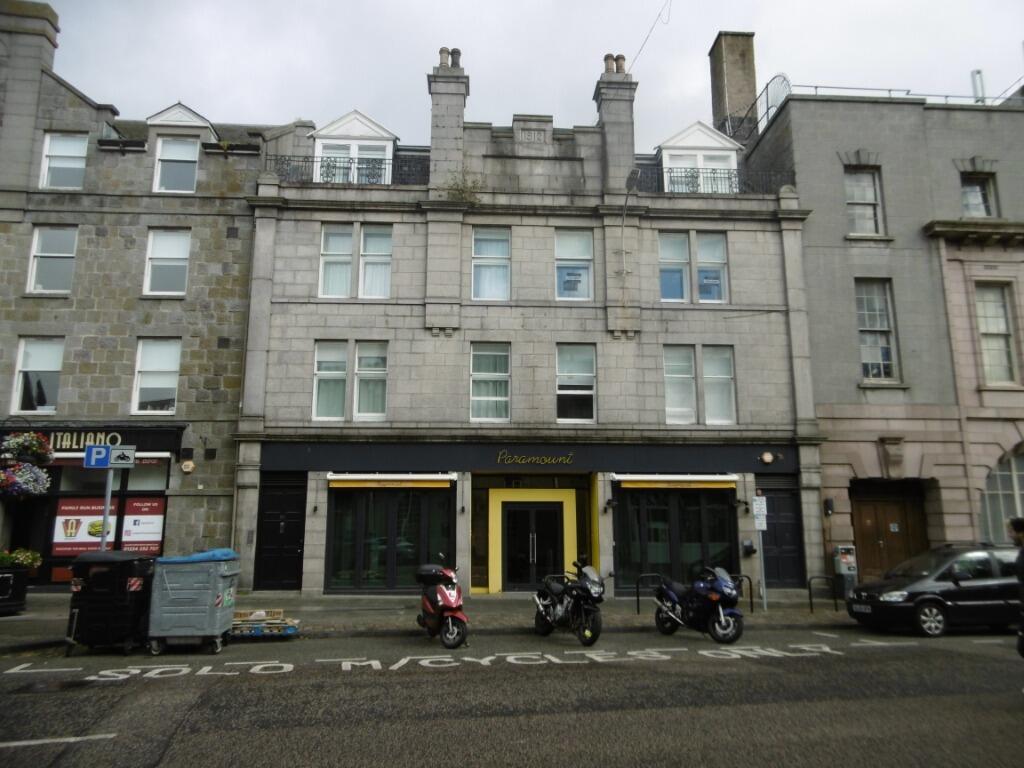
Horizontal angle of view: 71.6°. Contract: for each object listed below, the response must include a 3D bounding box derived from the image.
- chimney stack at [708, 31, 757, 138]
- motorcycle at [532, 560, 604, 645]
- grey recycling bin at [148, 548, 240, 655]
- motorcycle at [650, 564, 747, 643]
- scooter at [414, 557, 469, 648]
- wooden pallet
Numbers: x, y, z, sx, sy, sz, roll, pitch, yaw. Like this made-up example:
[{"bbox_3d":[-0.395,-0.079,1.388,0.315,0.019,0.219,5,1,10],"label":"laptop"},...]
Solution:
[{"bbox_3d":[7.436,-9.564,23.728,1.130,4.100,1.100,0,-11,-3],"label":"chimney stack"},{"bbox_3d":[0.894,3.651,11.928,0.790,1.260,2.100,5,-12,-26],"label":"motorcycle"},{"bbox_3d":[-4.919,3.450,11.257,1.170,1.420,0.970,0,-11,-2],"label":"grey recycling bin"},{"bbox_3d":[3.094,3.695,12.005,0.750,1.180,2.090,6,-12,-31],"label":"motorcycle"},{"bbox_3d":[-1.157,3.653,11.827,0.720,1.240,1.900,4,-11,-20],"label":"scooter"},{"bbox_3d":[-4.276,4.175,12.466,1.020,0.300,1.200,2,-11,-10],"label":"wooden pallet"}]

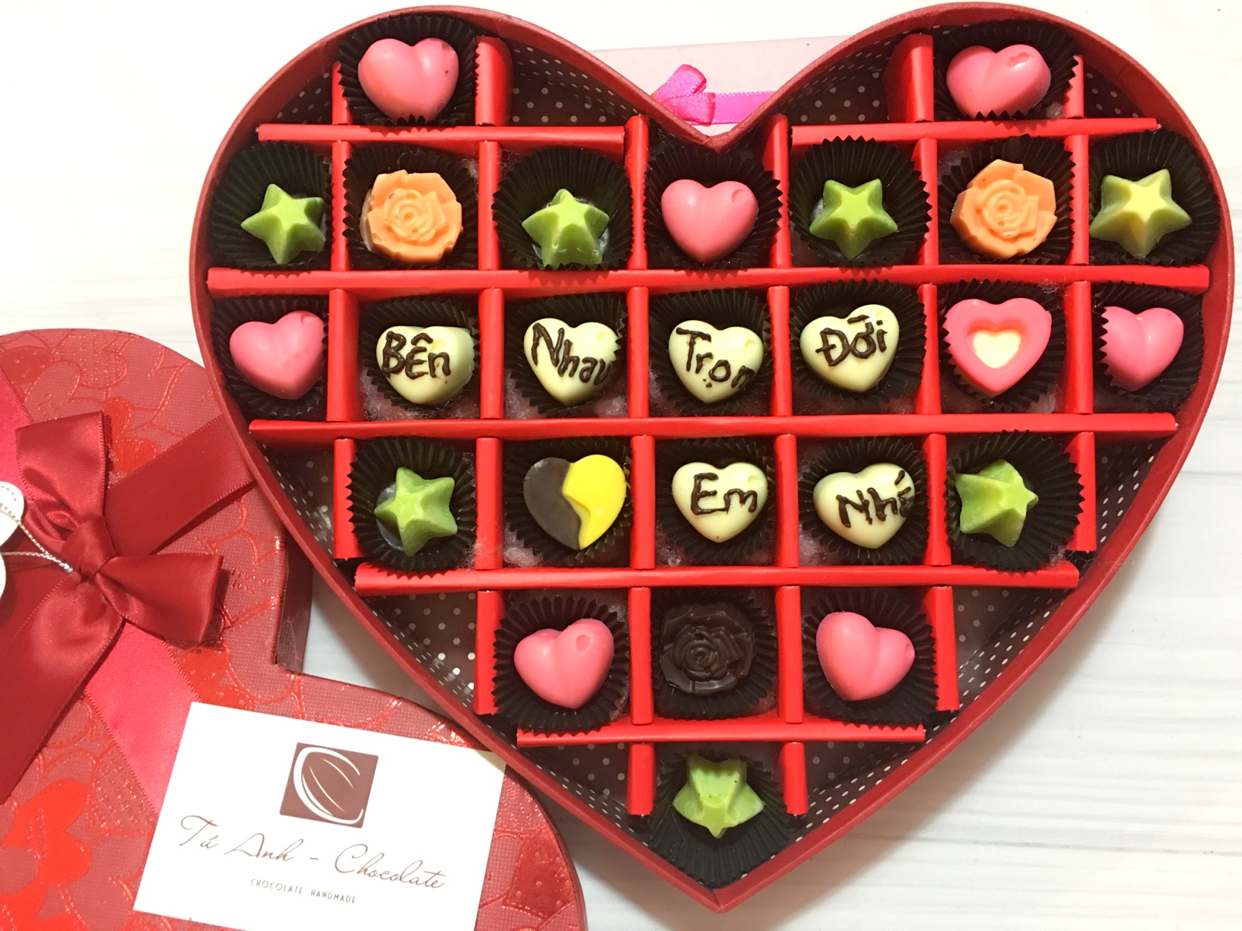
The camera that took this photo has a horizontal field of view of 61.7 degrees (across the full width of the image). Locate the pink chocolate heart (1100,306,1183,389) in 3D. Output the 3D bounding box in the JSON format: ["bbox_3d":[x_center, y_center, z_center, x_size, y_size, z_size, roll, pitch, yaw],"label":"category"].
[{"bbox_3d":[0.147,-0.034,0.295,0.028,0.015,0.025,3,86,0],"label":"pink chocolate heart"}]

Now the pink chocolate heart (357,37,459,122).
[{"bbox_3d":[-0.058,-0.109,0.287,0.028,0.014,0.025,-4,89,-16],"label":"pink chocolate heart"}]

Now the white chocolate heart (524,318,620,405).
[{"bbox_3d":[-0.014,-0.030,0.292,0.027,0.014,0.025,4,86,0],"label":"white chocolate heart"}]

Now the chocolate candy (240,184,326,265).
[{"bbox_3d":[-0.097,-0.070,0.297,0.025,0.015,0.024,6,94,-9],"label":"chocolate candy"}]

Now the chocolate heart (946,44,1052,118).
[{"bbox_3d":[0.109,-0.110,0.300,0.029,0.015,0.024,17,86,1],"label":"chocolate heart"}]

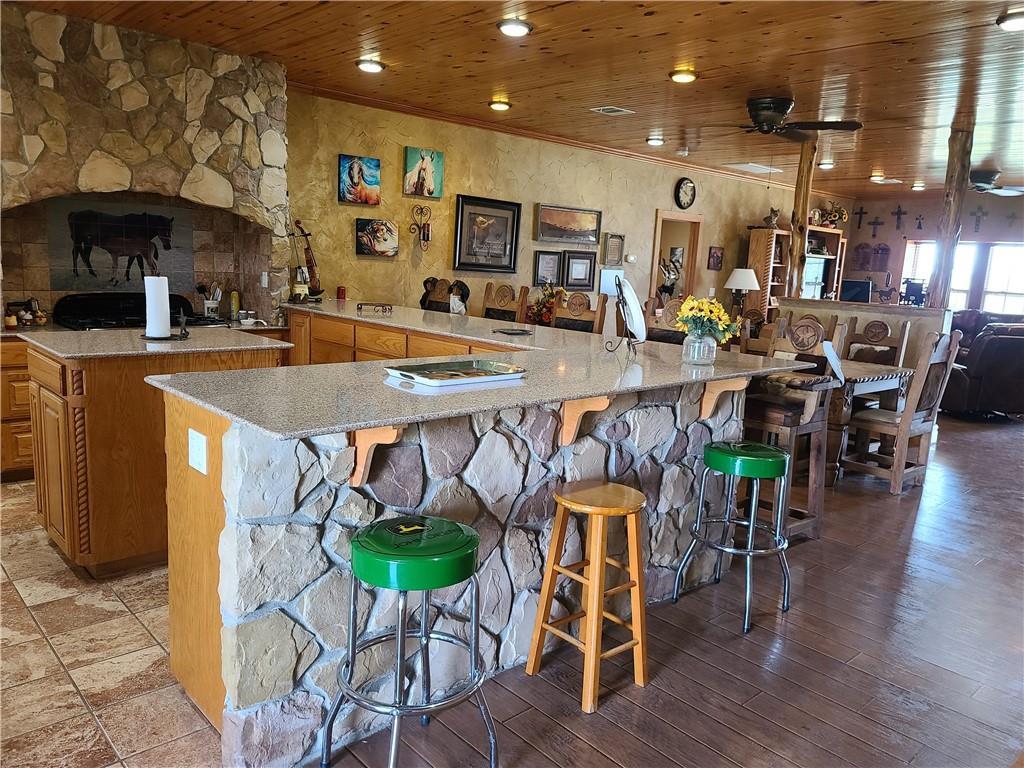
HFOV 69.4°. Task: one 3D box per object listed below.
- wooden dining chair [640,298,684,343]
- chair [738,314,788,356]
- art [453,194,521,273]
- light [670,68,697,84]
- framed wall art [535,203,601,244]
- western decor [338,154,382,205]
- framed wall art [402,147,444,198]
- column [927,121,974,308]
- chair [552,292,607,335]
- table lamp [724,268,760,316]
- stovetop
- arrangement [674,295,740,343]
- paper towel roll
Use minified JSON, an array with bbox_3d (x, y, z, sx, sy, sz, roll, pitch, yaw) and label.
[{"bbox_3d":[0.889,0.089,4.813,0.480,1.270,0.440,-6,13,-43],"label":"wooden dining chair"},{"bbox_3d":[1.936,0.129,5.285,0.530,1.140,0.480,-6,13,-43],"label":"chair"},{"bbox_3d":[-0.239,-1.493,7.457,0.860,0.720,0.050,-6,14,-43],"label":"art"},{"bbox_3d":[1.123,-2.016,4.840,0.200,0.040,0.200,3,10,-1],"label":"light"},{"bbox_3d":[0.697,-1.942,9.052,1.060,0.422,0.067,-5,12,-41],"label":"framed wall art"},{"bbox_3d":[-1.471,-1.966,7.155,0.439,0.430,0.043,-5,12,-41],"label":"western decor"},{"bbox_3d":[-0.910,-2.167,7.607,0.466,0.468,0.043,-5,12,-41],"label":"framed wall art"},{"bbox_3d":[3.743,-1.393,6.326,0.190,1.490,0.190,-6,14,-43],"label":"column"},{"bbox_3d":[0.267,-0.035,5.419,0.560,1.245,0.480,-6,13,-43],"label":"chair"},{"bbox_3d":[3.049,-1.138,9.818,0.470,0.780,0.470,-6,14,-43],"label":"table lamp"},{"bbox_3d":[-2.525,-0.499,5.060,0.910,0.270,0.620,-6,14,-43],"label":"stovetop"},{"bbox_3d":[0.964,-0.326,3.621,0.320,0.235,0.280,6,10,14],"label":"arrangement"},{"bbox_3d":[-1.756,-0.379,3.660,0.125,0.300,0.125,-6,14,-43],"label":"paper towel roll"}]

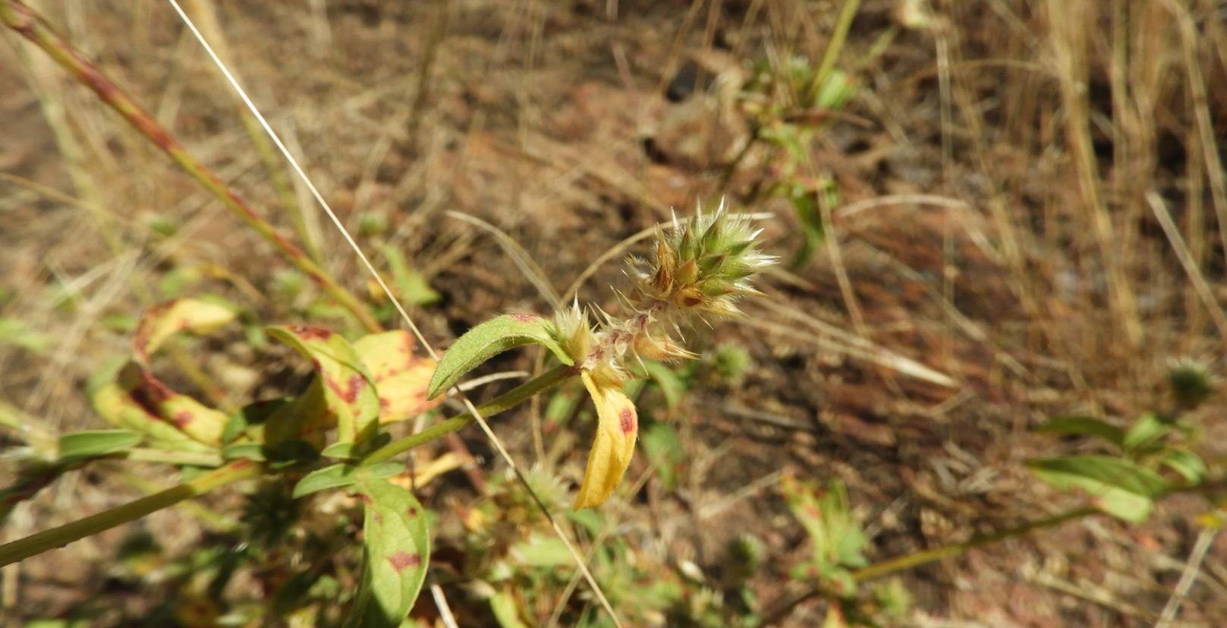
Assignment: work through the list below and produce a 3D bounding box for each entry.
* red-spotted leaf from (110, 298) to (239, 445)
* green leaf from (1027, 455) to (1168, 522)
[{"bbox_3d":[-0.097,0.012,0.190,0.028,0.032,0.015,0,6,0],"label":"red-spotted leaf"},{"bbox_3d":[0.161,0.058,0.285,0.044,0.017,0.015,9,20,1],"label":"green leaf"}]

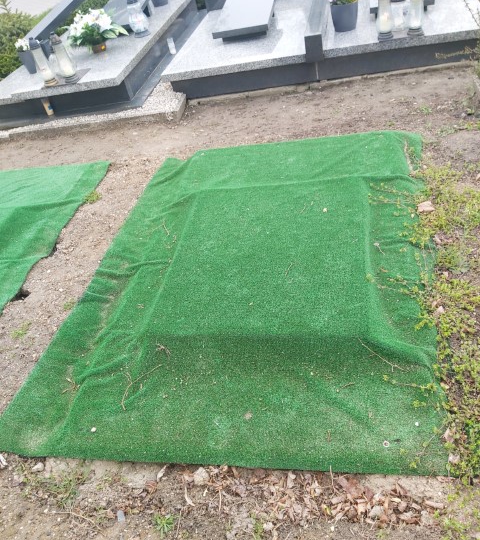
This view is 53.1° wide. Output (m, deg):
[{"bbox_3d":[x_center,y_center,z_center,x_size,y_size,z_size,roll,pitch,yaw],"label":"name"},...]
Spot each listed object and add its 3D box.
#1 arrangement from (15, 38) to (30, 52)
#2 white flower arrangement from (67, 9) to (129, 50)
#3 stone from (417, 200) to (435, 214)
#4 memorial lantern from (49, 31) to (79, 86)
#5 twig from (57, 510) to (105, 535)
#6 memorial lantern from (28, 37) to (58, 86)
[{"bbox_3d":[-1.762,-1.831,3.921,0.160,0.120,0.160,-1,43,15],"label":"arrangement"},{"bbox_3d":[-1.153,-1.949,3.895,0.480,0.290,0.410,-1,43,16],"label":"white flower arrangement"},{"bbox_3d":[0.787,-0.265,2.040,0.070,0.028,0.055,-2,42,15],"label":"stone"},{"bbox_3d":[-1.317,-1.569,3.558,0.126,0.351,0.126,-1,43,15],"label":"memorial lantern"},{"bbox_3d":[-0.483,0.755,1.453,0.196,0.015,0.022,8,46,24],"label":"twig"},{"bbox_3d":[-1.490,-1.559,3.605,0.118,0.340,0.118,-1,43,15],"label":"memorial lantern"}]

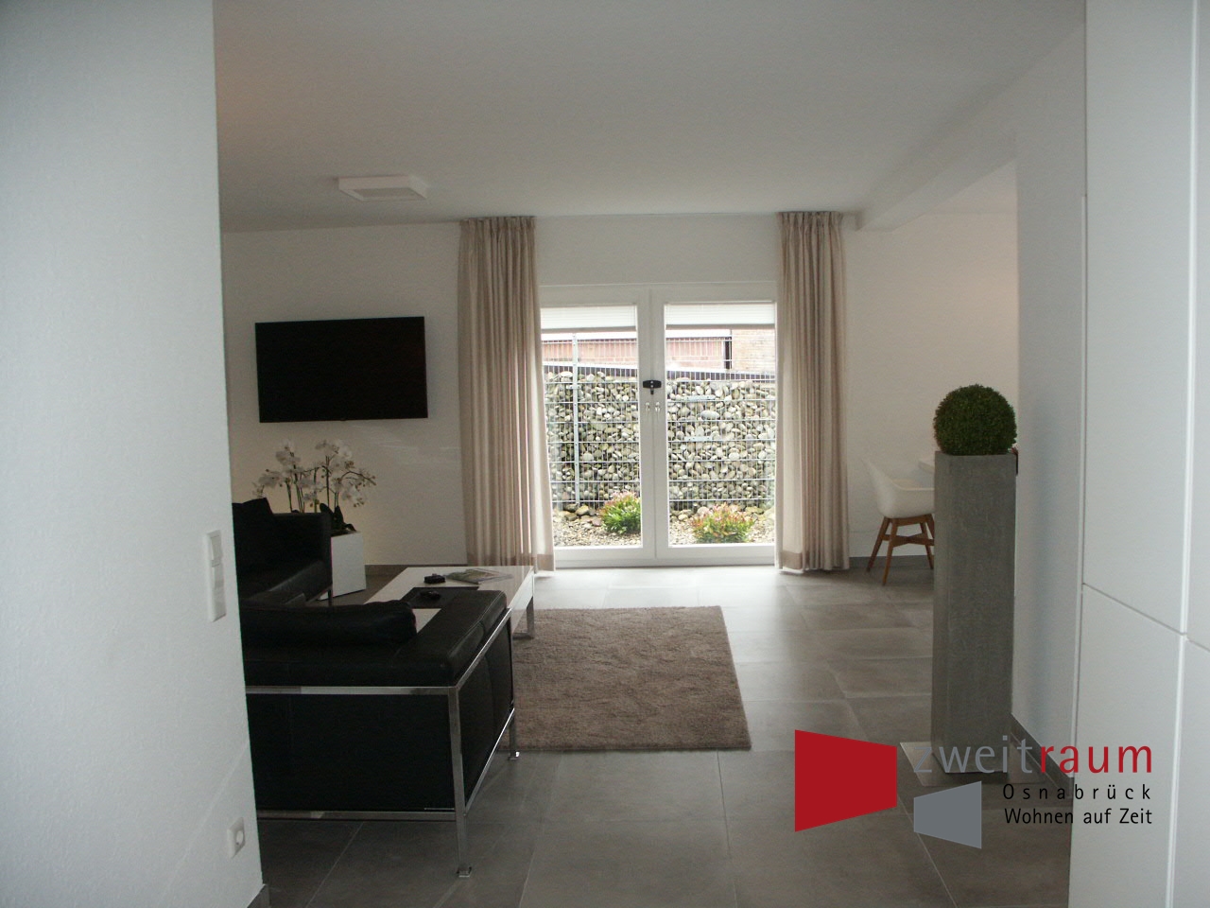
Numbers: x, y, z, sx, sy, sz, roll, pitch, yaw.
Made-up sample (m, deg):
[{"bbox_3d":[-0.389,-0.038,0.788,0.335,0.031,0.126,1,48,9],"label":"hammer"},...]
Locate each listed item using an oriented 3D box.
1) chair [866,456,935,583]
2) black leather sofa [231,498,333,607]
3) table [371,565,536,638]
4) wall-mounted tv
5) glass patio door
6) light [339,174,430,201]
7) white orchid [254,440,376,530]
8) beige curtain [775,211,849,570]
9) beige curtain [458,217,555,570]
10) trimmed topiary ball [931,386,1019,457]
[{"bbox_3d":[2.092,0.443,6.711,0.600,0.830,0.620,-1,5,4],"label":"chair"},{"bbox_3d":[-2.154,0.721,5.168,0.880,0.720,1.850,-1,5,4],"label":"black leather sofa"},{"bbox_3d":[-0.791,0.889,4.734,0.730,0.400,1.450,-1,5,4],"label":"table"},{"bbox_3d":[-1.946,-0.617,7.213,1.280,0.740,0.060,-1,5,4],"label":"wall-mounted tv"},{"bbox_3d":[0.362,-0.195,7.250,1.980,2.110,0.120,-1,5,4],"label":"glass patio door"},{"bbox_3d":[-1.275,-1.527,5.653,0.400,0.070,0.380,-1,5,4],"label":"light"},{"bbox_3d":[-1.989,0.223,6.692,0.780,0.630,0.500,-1,5,4],"label":"white orchid"},{"bbox_3d":[1.482,-0.433,6.943,0.520,2.560,0.200,-1,5,4],"label":"beige curtain"},{"bbox_3d":[-0.725,-0.405,7.086,0.640,2.580,0.190,-1,5,4],"label":"beige curtain"},{"bbox_3d":[1.310,-0.114,3.460,0.290,0.275,0.290,-1,5,4],"label":"trimmed topiary ball"}]

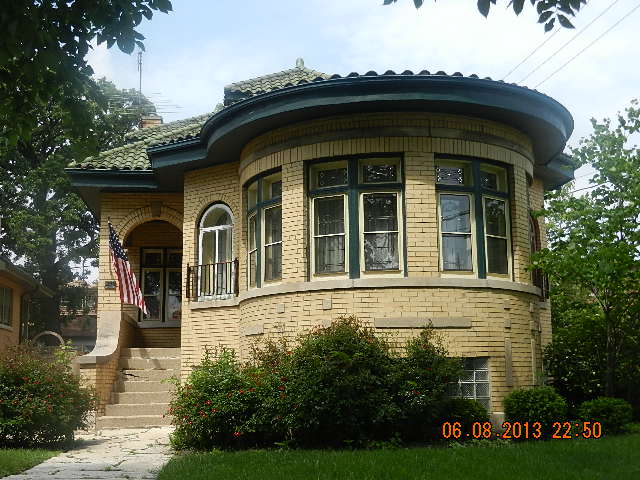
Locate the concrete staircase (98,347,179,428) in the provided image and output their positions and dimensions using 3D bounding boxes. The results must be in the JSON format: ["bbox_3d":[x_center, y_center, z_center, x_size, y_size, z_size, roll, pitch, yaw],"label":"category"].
[{"bbox_3d":[-2.981,2.519,14.498,1.300,1.360,2.050,0,-9,-3],"label":"concrete staircase"}]

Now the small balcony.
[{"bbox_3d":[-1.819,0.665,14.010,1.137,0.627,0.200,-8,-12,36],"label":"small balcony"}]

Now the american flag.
[{"bbox_3d":[-3.524,0.503,15.231,0.660,1.660,0.600,-1,-9,0],"label":"american flag"}]

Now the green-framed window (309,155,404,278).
[{"bbox_3d":[0.468,-0.301,10.982,1.310,1.630,0.180,-3,-10,15],"label":"green-framed window"}]

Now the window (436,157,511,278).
[{"bbox_3d":[2.229,-0.290,11.747,1.356,1.700,0.227,5,-11,-32],"label":"window"}]

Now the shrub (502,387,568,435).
[{"bbox_3d":[2.846,2.266,10.971,0.850,0.646,0.820,-1,-9,0],"label":"shrub"}]

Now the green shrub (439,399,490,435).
[{"bbox_3d":[1.854,2.286,10.615,0.680,0.518,0.650,-1,-9,0],"label":"green shrub"}]

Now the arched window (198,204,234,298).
[{"bbox_3d":[-1.781,0.192,14.309,0.845,1.651,0.150,-8,-12,36],"label":"arched window"}]

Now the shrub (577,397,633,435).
[{"bbox_3d":[3.879,2.376,11.254,0.730,0.495,0.700,-1,-9,0],"label":"shrub"}]

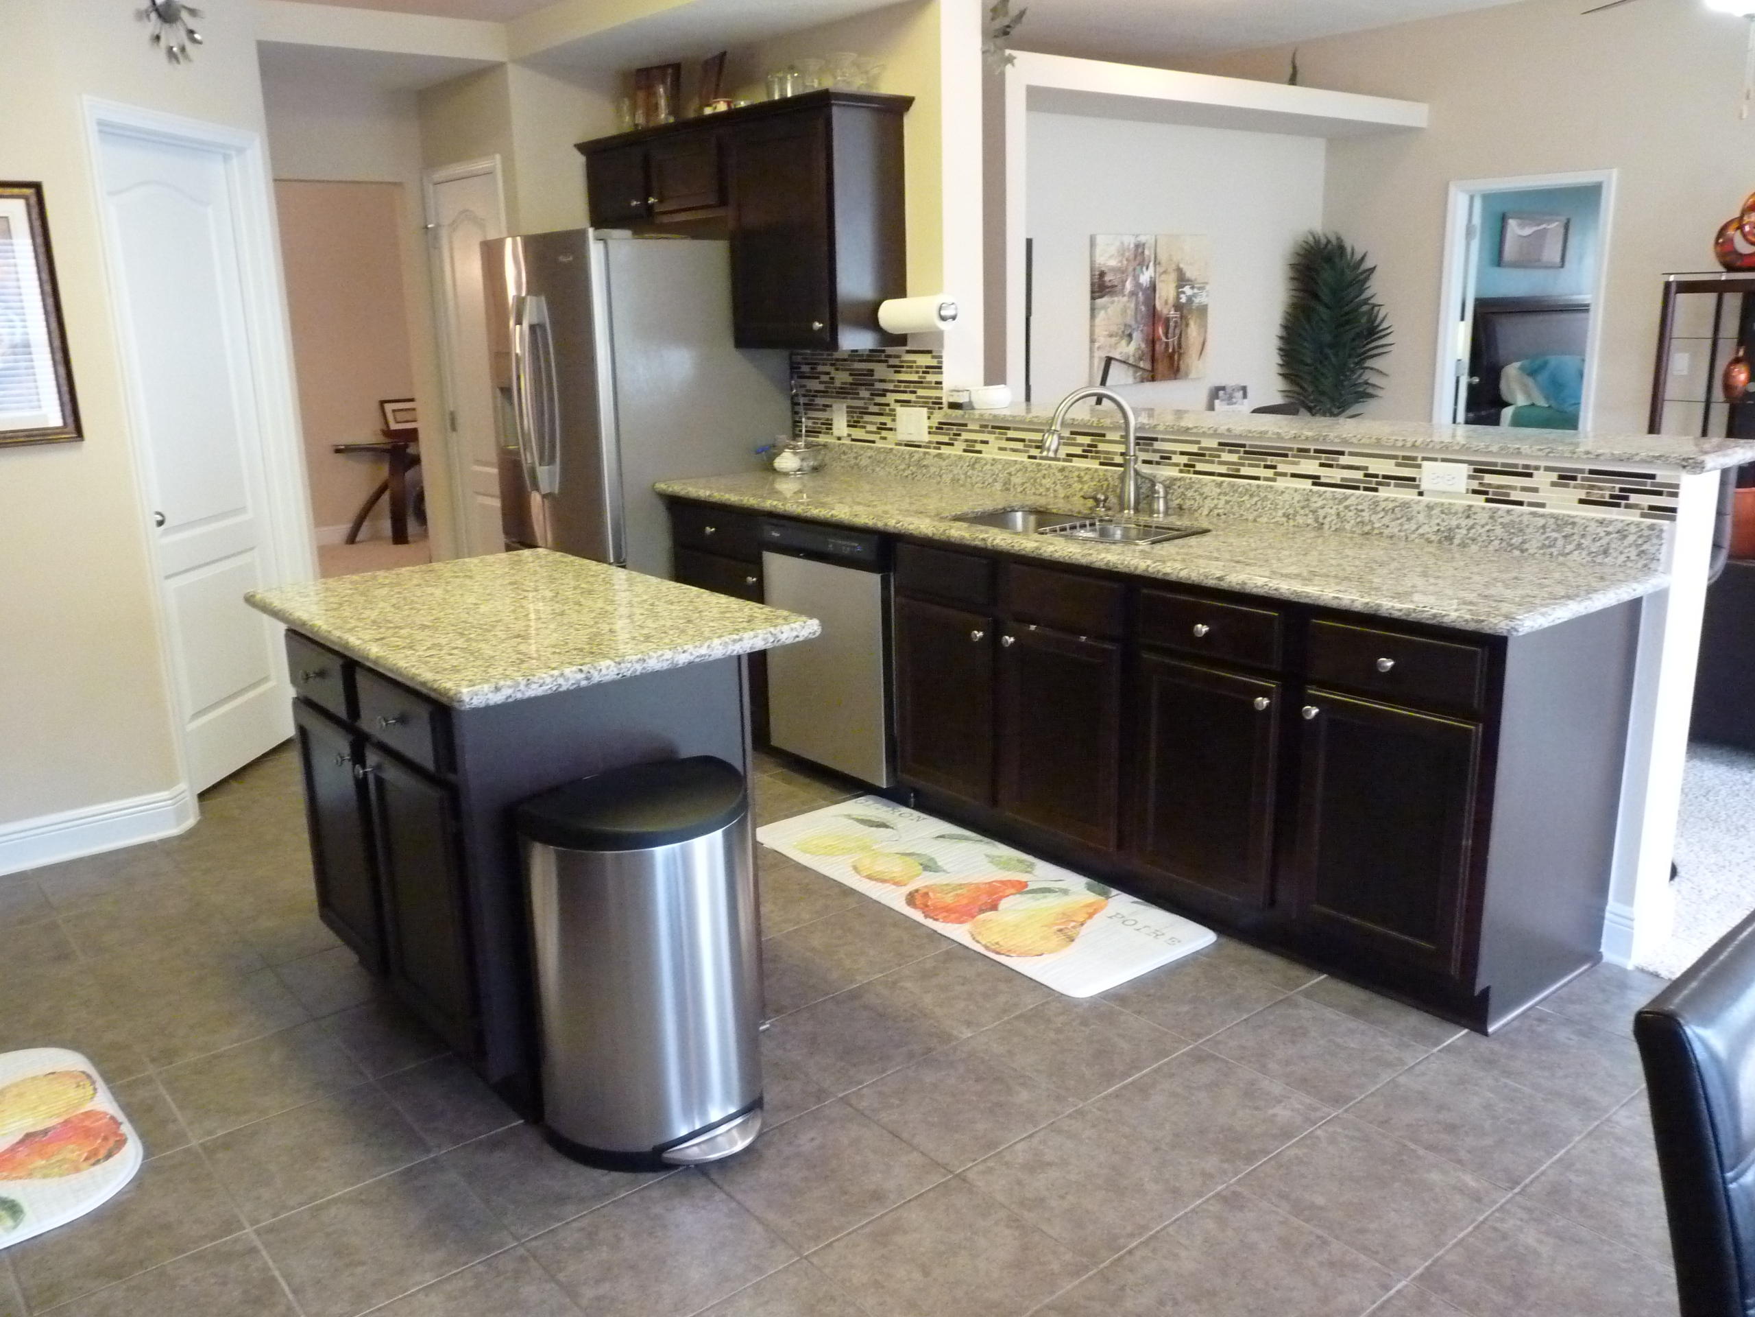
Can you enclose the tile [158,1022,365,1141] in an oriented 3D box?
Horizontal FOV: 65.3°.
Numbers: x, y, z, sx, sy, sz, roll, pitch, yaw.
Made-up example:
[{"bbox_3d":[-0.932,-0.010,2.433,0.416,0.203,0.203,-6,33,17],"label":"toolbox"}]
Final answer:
[{"bbox_3d":[-1.255,0.854,2.789,0.328,0.010,0.328,-12,18,-38],"label":"tile"}]

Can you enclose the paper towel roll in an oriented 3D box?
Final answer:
[{"bbox_3d":[0.129,-1.122,4.504,0.127,0.127,0.277,-12,18,-38],"label":"paper towel roll"}]

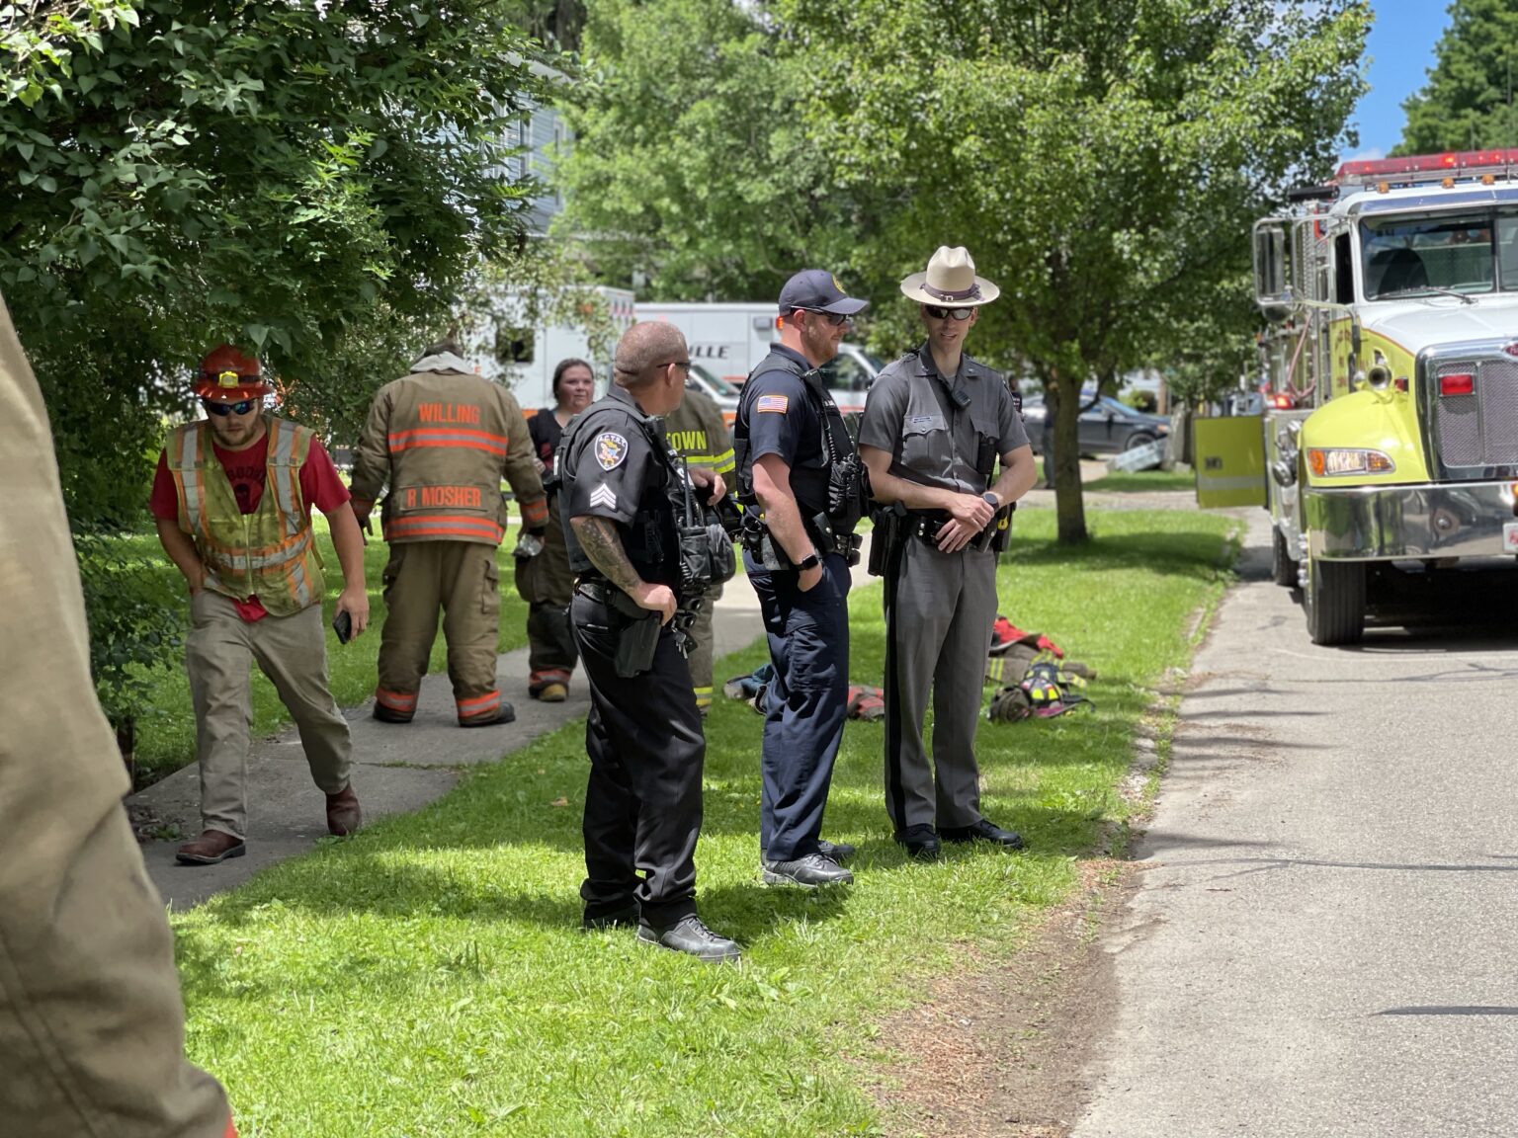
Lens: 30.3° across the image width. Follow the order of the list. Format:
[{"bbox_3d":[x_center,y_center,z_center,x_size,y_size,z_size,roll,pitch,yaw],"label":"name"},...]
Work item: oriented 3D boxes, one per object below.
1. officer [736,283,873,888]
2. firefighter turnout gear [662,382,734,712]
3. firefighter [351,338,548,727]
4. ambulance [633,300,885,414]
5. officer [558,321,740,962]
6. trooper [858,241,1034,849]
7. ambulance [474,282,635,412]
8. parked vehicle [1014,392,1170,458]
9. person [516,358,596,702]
[{"bbox_3d":[0.129,0.019,8.562,0.400,1.842,0.540,1,4,9],"label":"officer"},{"bbox_3d":[-0.457,-0.206,13.046,0.800,1.727,0.480,0,4,0],"label":"firefighter turnout gear"},{"bbox_3d":[-1.431,-0.176,12.846,0.880,1.701,0.500,0,4,-3],"label":"firefighter"},{"bbox_3d":[-0.278,-3.295,49.879,6.800,2.780,2.400,0,4,7],"label":"ambulance"},{"bbox_3d":[-0.306,0.182,7.696,0.480,1.713,0.560,0,4,-3],"label":"officer"},{"bbox_3d":[0.609,-0.060,9.039,0.540,1.935,0.360,-1,4,-22],"label":"trooper"},{"bbox_3d":[-2.966,-2.930,43.421,6.800,2.780,2.400,1,4,12],"label":"ambulance"},{"bbox_3d":[6.755,-3.162,62.442,4.850,1.470,1.850,1,4,12],"label":"parked vehicle"},{"bbox_3d":[-0.922,-0.201,13.798,0.560,1.663,0.400,-1,4,-17],"label":"person"}]

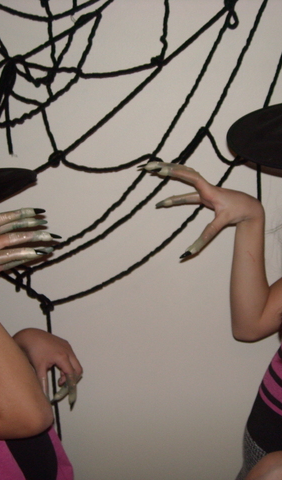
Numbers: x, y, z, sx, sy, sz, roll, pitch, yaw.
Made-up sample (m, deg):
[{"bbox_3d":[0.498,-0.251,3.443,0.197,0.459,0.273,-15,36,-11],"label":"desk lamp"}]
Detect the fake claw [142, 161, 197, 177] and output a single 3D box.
[{"bbox_3d":[0.041,-0.107,0.970,0.085,0.022,0.020,6,7,6],"label":"fake claw"}]

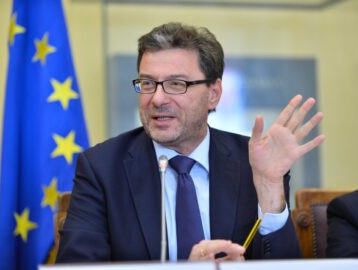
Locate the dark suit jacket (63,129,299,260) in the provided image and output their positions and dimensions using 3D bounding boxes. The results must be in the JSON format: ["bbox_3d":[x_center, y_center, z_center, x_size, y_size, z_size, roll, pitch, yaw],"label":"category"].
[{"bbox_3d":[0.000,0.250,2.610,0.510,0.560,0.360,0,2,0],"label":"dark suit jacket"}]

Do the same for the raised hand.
[{"bbox_3d":[0.191,0.033,2.440,0.130,0.225,0.080,18,3,6],"label":"raised hand"}]

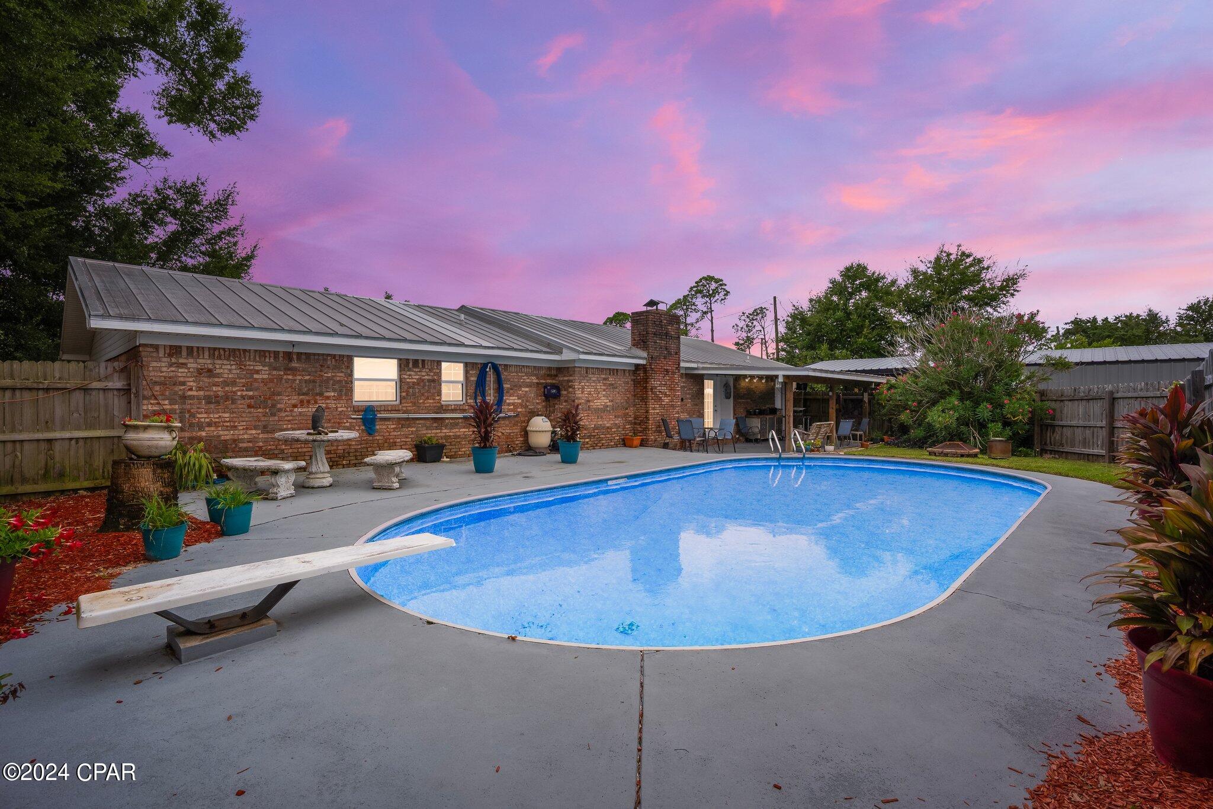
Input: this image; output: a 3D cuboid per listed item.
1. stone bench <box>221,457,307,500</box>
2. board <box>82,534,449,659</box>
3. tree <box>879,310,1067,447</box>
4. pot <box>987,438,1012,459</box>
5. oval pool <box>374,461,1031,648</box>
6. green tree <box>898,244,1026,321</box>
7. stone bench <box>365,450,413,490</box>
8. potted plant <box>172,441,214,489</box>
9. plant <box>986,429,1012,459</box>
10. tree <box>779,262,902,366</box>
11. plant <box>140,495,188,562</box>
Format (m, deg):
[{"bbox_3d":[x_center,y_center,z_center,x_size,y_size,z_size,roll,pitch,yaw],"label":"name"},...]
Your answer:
[{"bbox_3d":[-4.430,0.945,6.930,1.330,0.415,0.550,0,1,27],"label":"stone bench"},{"bbox_3d":[-1.730,1.050,3.030,0.360,0.320,1.770,0,1,44],"label":"board"},{"bbox_3d":[10.100,-0.668,15.000,4.600,3.870,4.200,0,1,34],"label":"tree"},{"bbox_3d":[8.974,1.000,12.300,0.450,0.450,0.450,0,0,0],"label":"pot"},{"bbox_3d":[2.133,1.668,6.826,4.960,1.100,10.020,0,1,44],"label":"oval pool"},{"bbox_3d":[18.300,-3.534,28.000,7.000,9.700,6.500,0,1,33],"label":"green tree"},{"bbox_3d":[-3.120,0.935,7.830,0.550,0.415,1.330,0,0,-14],"label":"stone bench"},{"bbox_3d":[-5.820,0.825,7.500,0.600,0.660,0.550,0,1,-38],"label":"potted plant"},{"bbox_3d":[8.974,0.890,12.300,0.480,0.690,0.480,0,0,0],"label":"plant"},{"bbox_3d":[12.159,-3.100,28.000,6.400,8.600,6.200,0,0,0],"label":"tree"},{"bbox_3d":[-3.430,0.941,4.170,0.320,0.465,0.320,-1,1,-39],"label":"plant"}]

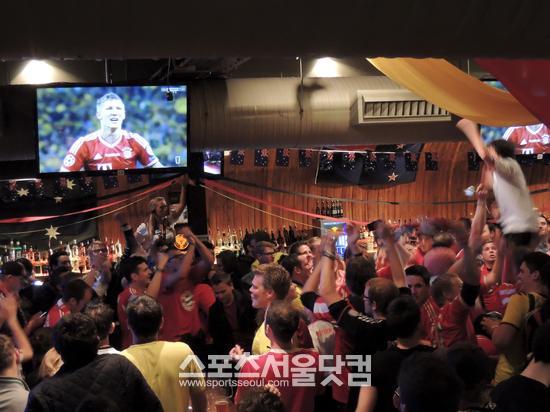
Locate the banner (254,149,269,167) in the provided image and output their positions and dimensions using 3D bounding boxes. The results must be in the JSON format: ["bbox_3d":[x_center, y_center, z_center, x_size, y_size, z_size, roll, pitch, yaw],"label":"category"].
[{"bbox_3d":[-0.162,-0.582,10.600,0.157,0.218,0.020,-2,2,-2],"label":"banner"}]

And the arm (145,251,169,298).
[{"bbox_3d":[-0.855,0.494,6.300,0.170,0.360,0.180,-1,2,32],"label":"arm"}]

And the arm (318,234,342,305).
[{"bbox_3d":[0.343,0.393,5.400,0.150,0.440,0.200,-2,2,-11],"label":"arm"}]

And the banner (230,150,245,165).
[{"bbox_3d":[-0.448,-0.595,10.500,0.157,0.210,0.020,-2,2,-2],"label":"banner"}]

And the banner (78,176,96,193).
[{"bbox_3d":[-2.104,-0.255,9.800,0.165,0.205,0.020,-2,2,-11],"label":"banner"}]

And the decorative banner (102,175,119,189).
[{"bbox_3d":[-1.837,-0.292,9.800,0.165,0.200,0.020,-2,2,-11],"label":"decorative banner"}]

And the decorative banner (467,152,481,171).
[{"bbox_3d":[2.421,-0.536,10.600,0.157,0.218,0.020,-2,2,6],"label":"decorative banner"}]

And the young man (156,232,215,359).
[{"bbox_3d":[-0.760,1.120,7.450,0.530,1.840,0.420,-1,1,-7],"label":"young man"}]

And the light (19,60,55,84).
[{"bbox_3d":[-2.621,-1.467,9.600,0.390,0.270,0.340,-2,2,-6],"label":"light"}]

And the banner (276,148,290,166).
[{"bbox_3d":[0.102,-0.582,10.600,0.157,0.218,0.020,-2,2,-2],"label":"banner"}]

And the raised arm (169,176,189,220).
[{"bbox_3d":[-1.027,-0.085,9.300,0.210,0.490,0.180,-2,2,-6],"label":"raised arm"}]

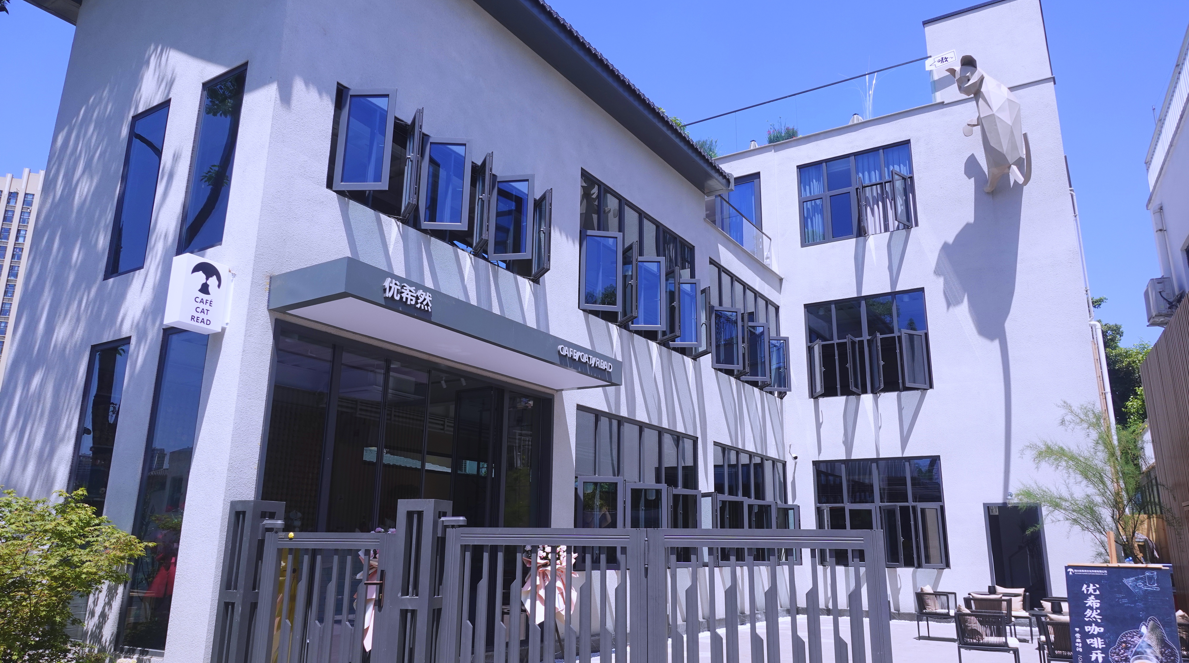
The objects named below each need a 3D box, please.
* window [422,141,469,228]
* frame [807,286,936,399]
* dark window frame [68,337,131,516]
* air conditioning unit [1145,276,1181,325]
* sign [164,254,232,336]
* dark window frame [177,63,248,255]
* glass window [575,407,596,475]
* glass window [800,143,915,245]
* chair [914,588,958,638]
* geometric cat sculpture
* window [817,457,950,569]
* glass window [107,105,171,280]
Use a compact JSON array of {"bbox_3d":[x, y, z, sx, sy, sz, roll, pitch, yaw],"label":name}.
[{"bbox_3d":[-1.719,-1.745,9.345,0.550,1.170,0.070,1,-15,-1],"label":"window"},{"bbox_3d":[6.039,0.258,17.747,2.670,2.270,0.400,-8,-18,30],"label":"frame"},{"bbox_3d":[-4.412,1.334,6.896,0.645,2.528,0.080,-8,-17,30],"label":"dark window frame"},{"bbox_3d":[9.727,-0.495,13.649,0.300,0.580,0.800,-7,-16,27],"label":"air conditioning unit"},{"bbox_3d":[-3.553,-0.327,7.100,0.215,0.617,0.405,-8,-18,30],"label":"sign"},{"bbox_3d":[-3.369,-1.517,6.996,0.660,1.680,0.080,-8,-17,30],"label":"dark window frame"},{"bbox_3d":[-0.123,1.434,10.165,0.060,0.838,0.529,-8,-17,30],"label":"glass window"},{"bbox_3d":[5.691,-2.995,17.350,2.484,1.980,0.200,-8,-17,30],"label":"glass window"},{"bbox_3d":[5.384,4.408,12.344,0.595,0.735,0.573,-10,-18,34],"label":"chair"},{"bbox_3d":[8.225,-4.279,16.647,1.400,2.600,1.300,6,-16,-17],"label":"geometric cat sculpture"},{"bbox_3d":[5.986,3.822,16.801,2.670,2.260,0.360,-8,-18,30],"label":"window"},{"bbox_3d":[-4.356,-1.356,7.560,0.675,1.714,0.100,-8,-17,30],"label":"glass window"}]

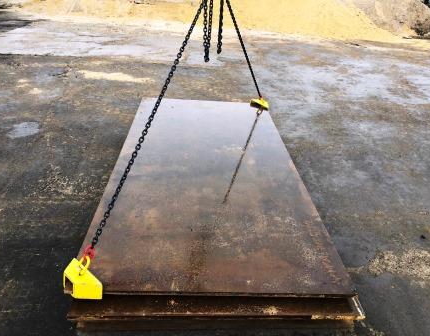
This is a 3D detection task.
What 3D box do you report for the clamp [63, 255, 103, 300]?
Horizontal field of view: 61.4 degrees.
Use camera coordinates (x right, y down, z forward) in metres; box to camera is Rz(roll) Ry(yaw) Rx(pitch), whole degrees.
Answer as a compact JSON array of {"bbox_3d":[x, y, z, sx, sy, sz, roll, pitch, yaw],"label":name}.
[{"bbox_3d":[-0.684,0.571,1.875,0.255,0.155,0.130,27,37,35],"label":"clamp"}]

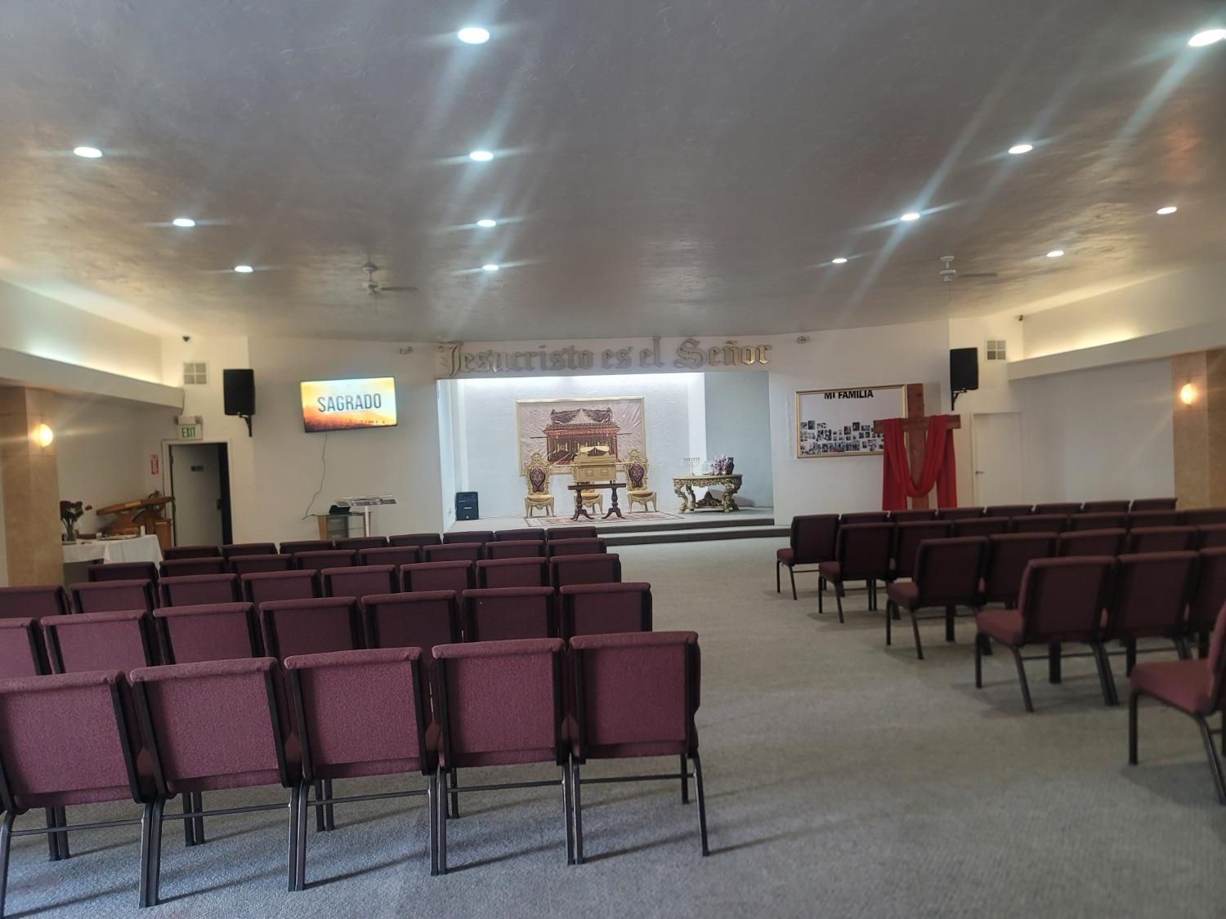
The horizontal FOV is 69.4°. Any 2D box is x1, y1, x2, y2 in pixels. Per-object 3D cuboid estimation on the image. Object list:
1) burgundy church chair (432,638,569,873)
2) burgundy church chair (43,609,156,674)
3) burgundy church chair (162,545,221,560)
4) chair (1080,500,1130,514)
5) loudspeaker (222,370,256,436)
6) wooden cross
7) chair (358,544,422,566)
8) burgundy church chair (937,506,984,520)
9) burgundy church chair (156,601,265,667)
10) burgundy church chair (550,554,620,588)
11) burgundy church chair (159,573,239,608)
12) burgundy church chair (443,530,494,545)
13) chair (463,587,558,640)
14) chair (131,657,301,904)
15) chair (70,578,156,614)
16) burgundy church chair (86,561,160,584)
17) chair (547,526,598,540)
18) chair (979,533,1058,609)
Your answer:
[{"bbox_3d":[-0.424,1.088,3.480,0.501,0.851,0.637,-2,0,-5],"label":"burgundy church chair"},{"bbox_3d":[-2.562,1.178,4.614,0.492,0.840,0.656,-2,0,-11],"label":"burgundy church chair"},{"bbox_3d":[-3.903,1.239,8.409,0.501,0.851,0.637,-2,0,-10],"label":"burgundy church chair"},{"bbox_3d":[5.081,0.867,9.385,0.501,0.851,0.637,-2,0,-3],"label":"chair"},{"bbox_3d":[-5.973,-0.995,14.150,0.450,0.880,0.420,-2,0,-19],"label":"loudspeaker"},{"bbox_3d":[5.393,-0.014,15.599,1.450,2.644,0.220,-2,0,19],"label":"wooden cross"},{"bbox_3d":[-1.839,1.152,7.489,0.501,0.851,0.637,-2,0,-7],"label":"chair"},{"bbox_3d":[3.580,0.933,9.388,0.510,0.850,0.666,-2,0,-3],"label":"burgundy church chair"},{"bbox_3d":[-2.047,1.157,4.678,0.501,0.851,0.637,-2,0,-9],"label":"burgundy church chair"},{"bbox_3d":[-0.211,1.080,6.378,0.492,0.840,0.656,-2,0,-7],"label":"burgundy church chair"},{"bbox_3d":[-2.708,1.188,5.991,0.492,0.840,0.656,-2,0,-11],"label":"burgundy church chair"},{"bbox_3d":[-1.412,1.136,8.819,0.501,0.851,0.637,-2,0,-7],"label":"burgundy church chair"},{"bbox_3d":[-0.563,1.109,4.921,0.505,0.862,0.630,-2,0,-7],"label":"chair"},{"bbox_3d":[-1.422,1.125,3.348,0.497,0.852,0.638,-2,0,-8],"label":"chair"},{"bbox_3d":[-3.209,1.207,5.909,0.501,0.851,0.637,-2,0,-10],"label":"chair"},{"bbox_3d":[-3.840,1.234,7.150,0.501,0.851,0.637,-2,0,-11],"label":"burgundy church chair"},{"bbox_3d":[-0.425,1.103,9.065,0.510,0.850,0.666,-2,0,-7],"label":"chair"},{"bbox_3d":[2.860,0.949,6.473,0.497,0.852,0.638,-2,0,-3],"label":"chair"}]

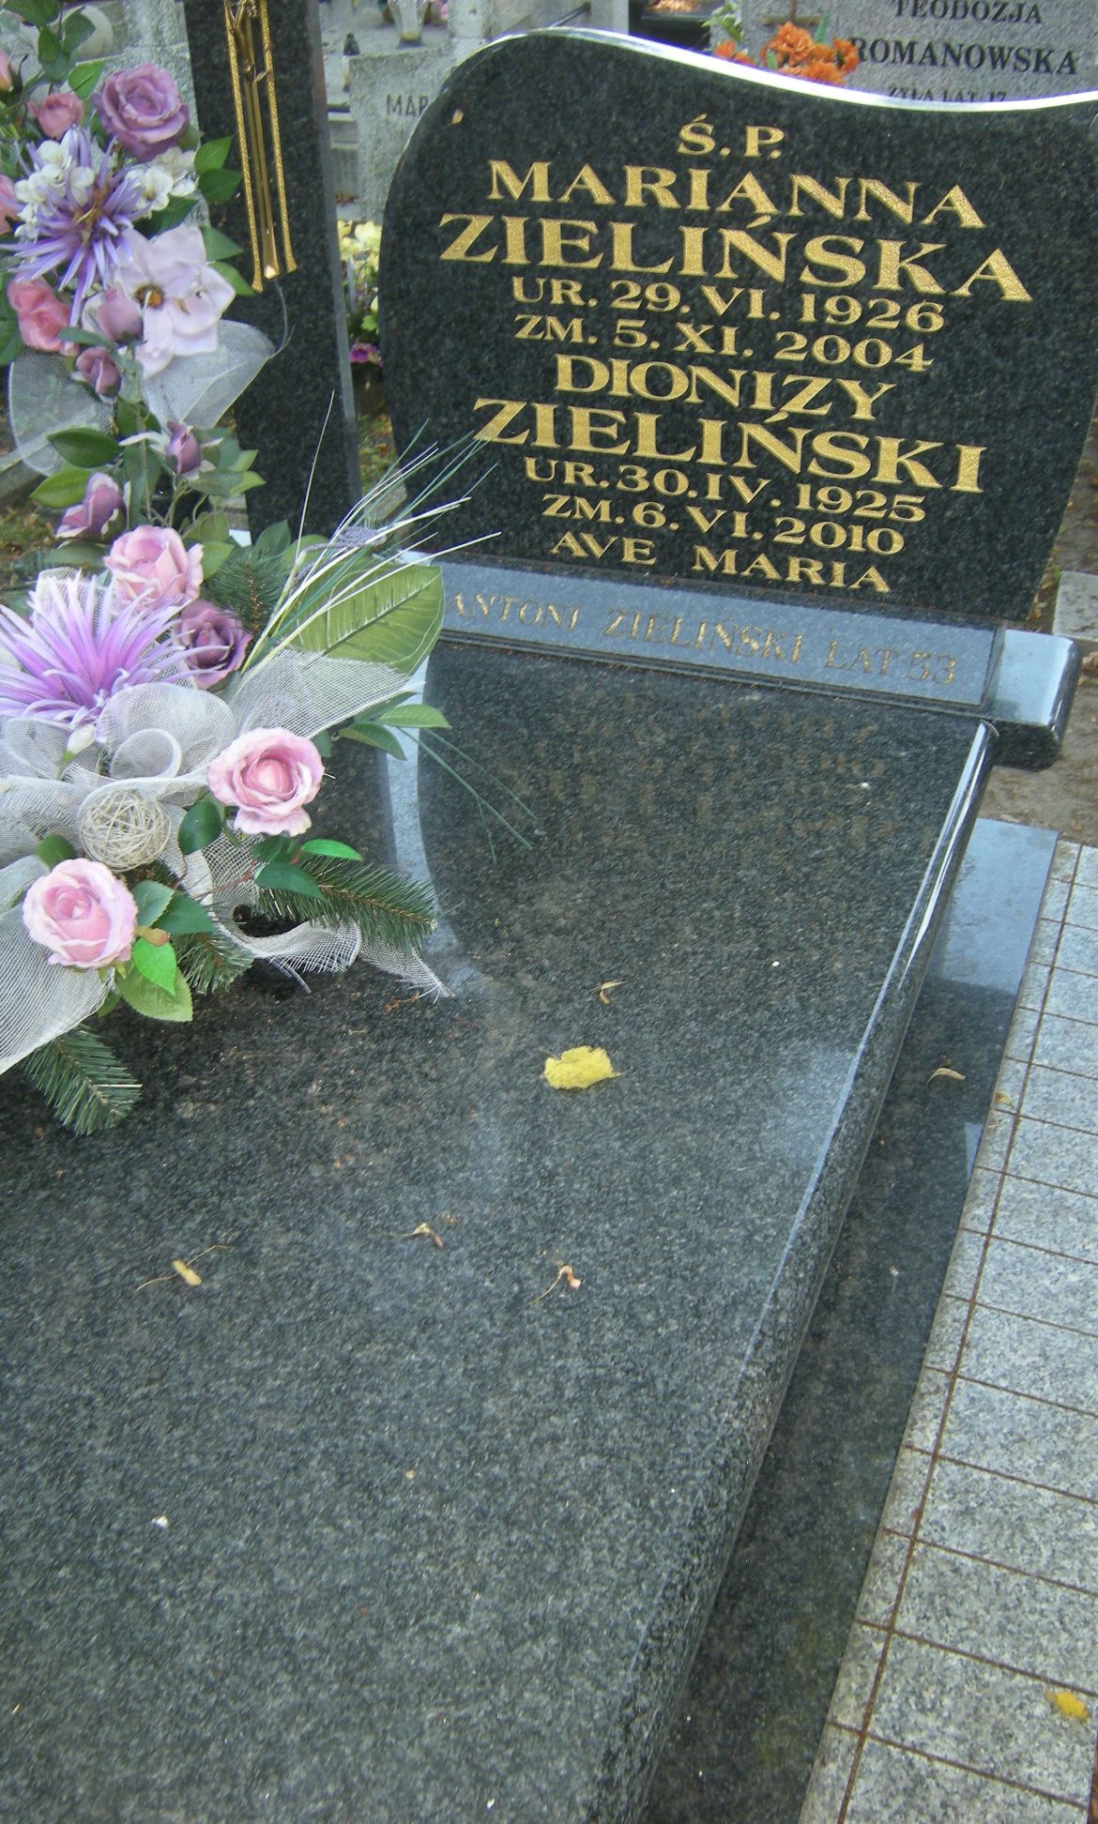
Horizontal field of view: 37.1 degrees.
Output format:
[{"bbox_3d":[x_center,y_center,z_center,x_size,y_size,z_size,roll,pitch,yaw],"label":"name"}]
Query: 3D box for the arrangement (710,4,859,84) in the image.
[{"bbox_3d":[0.642,-2.320,4.450,0.370,0.290,0.250,13,40,17],"label":"arrangement"}]

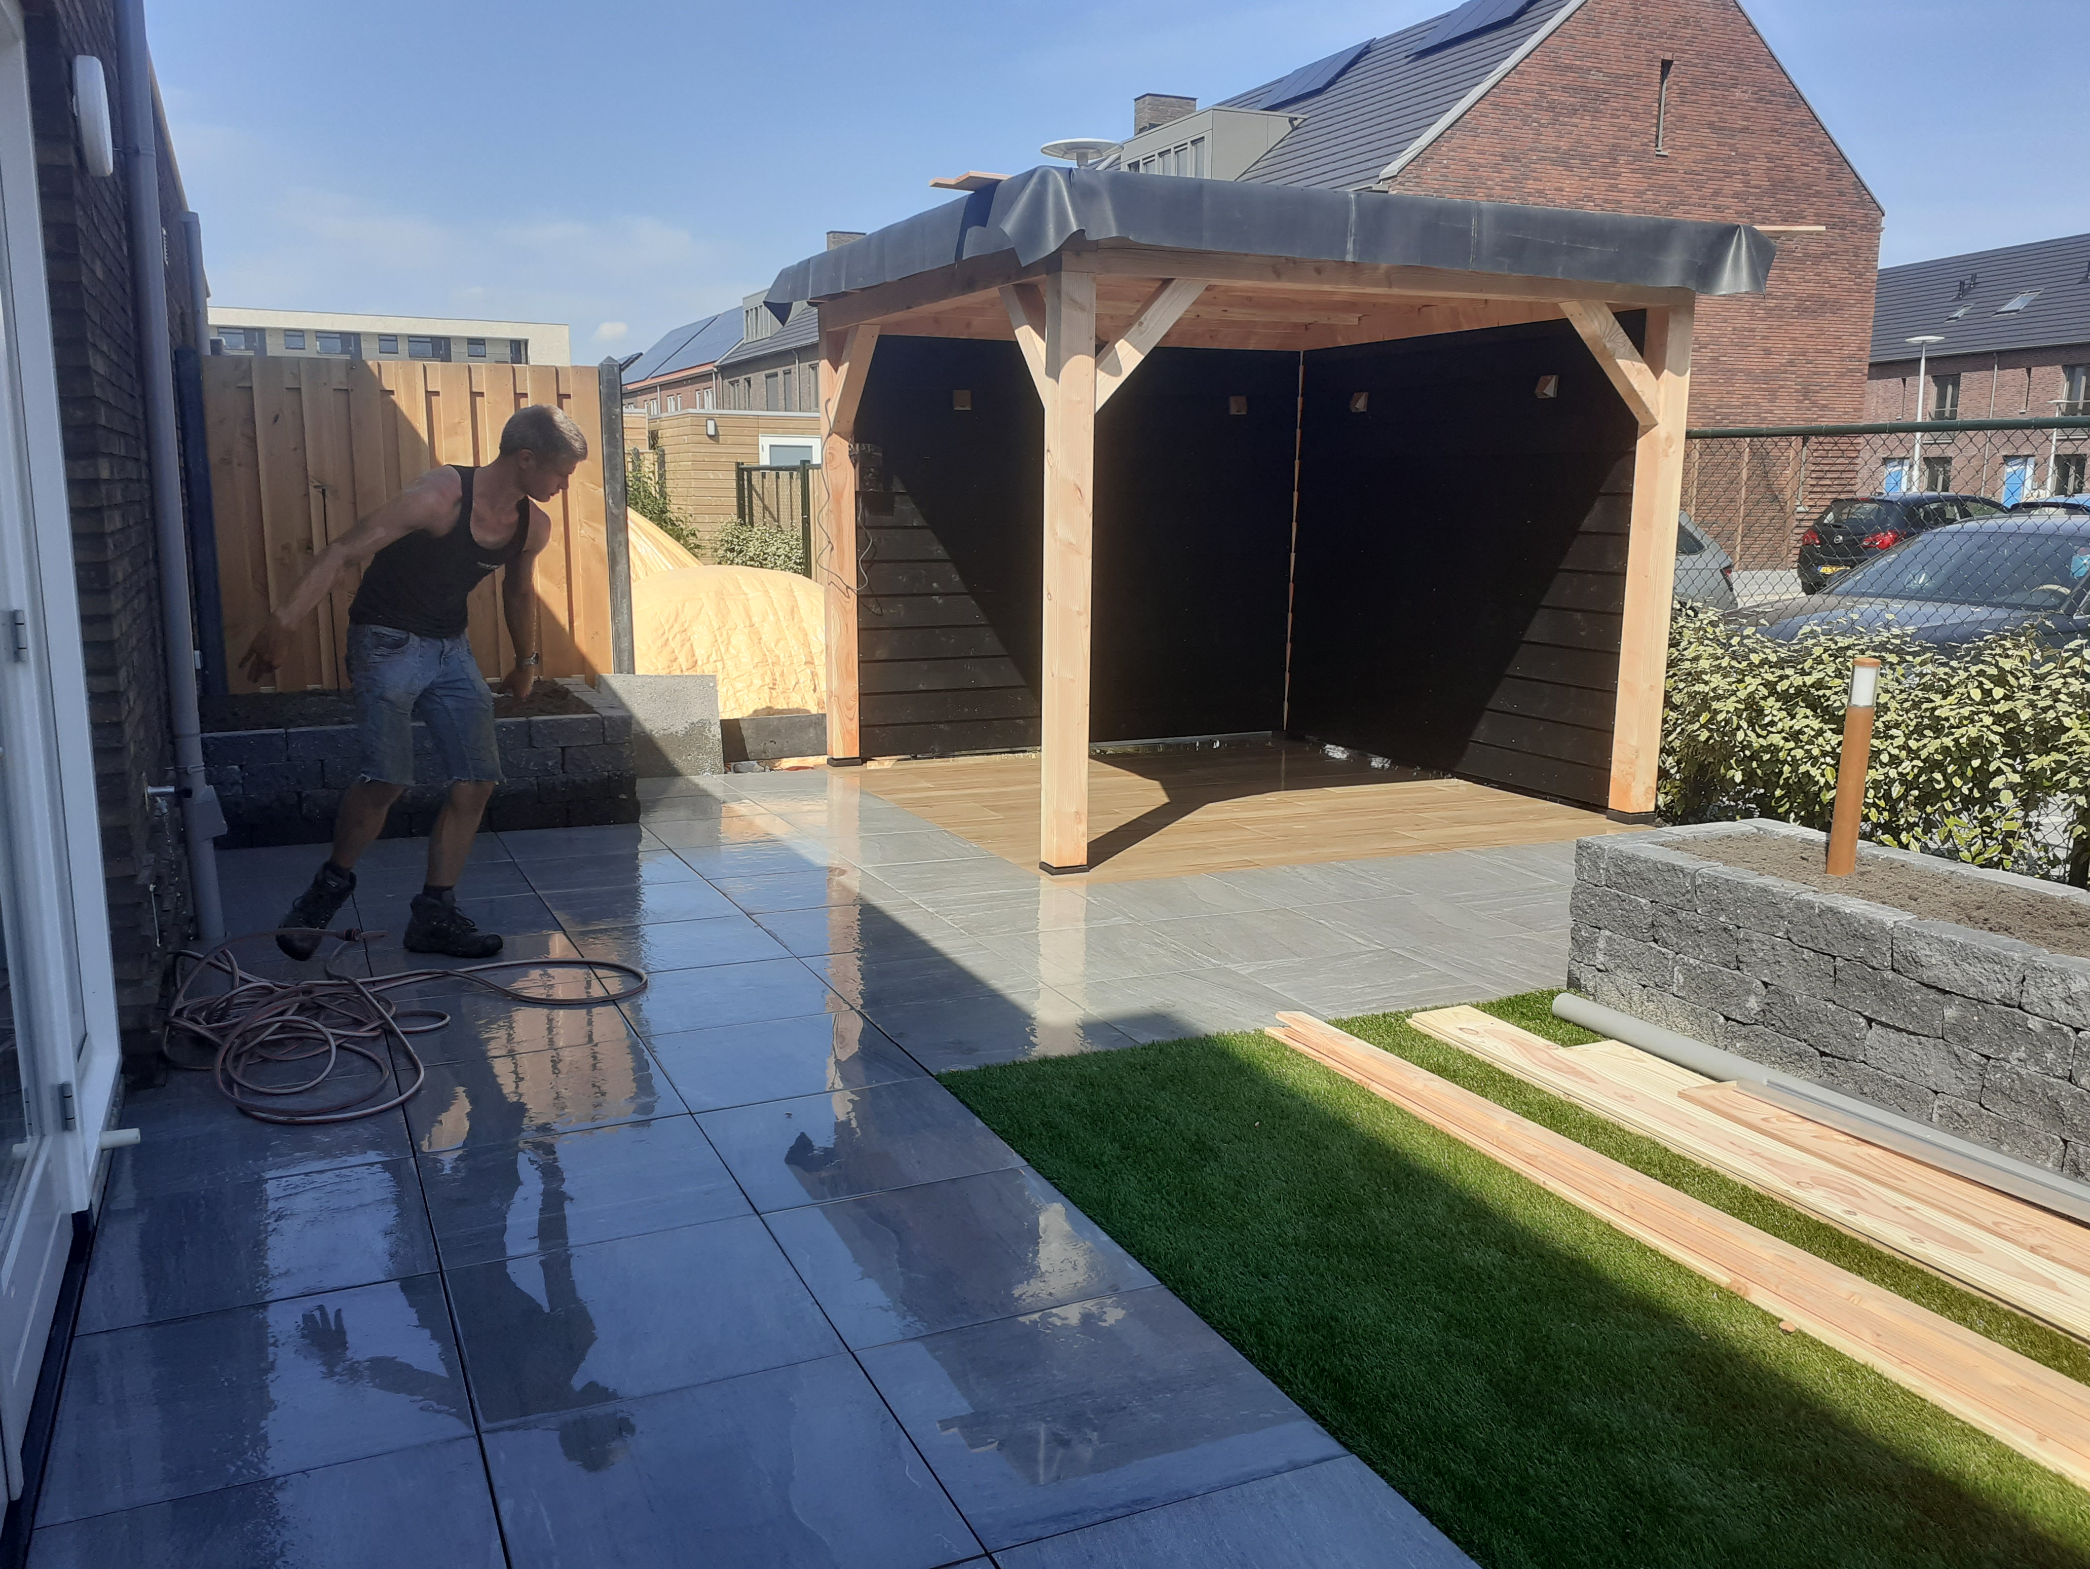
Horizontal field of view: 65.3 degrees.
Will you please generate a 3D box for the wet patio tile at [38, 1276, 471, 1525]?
[{"bbox_3d":[-1.277,0.996,2.676,0.598,0.030,0.598,-4,11,-24],"label":"wet patio tile"}]

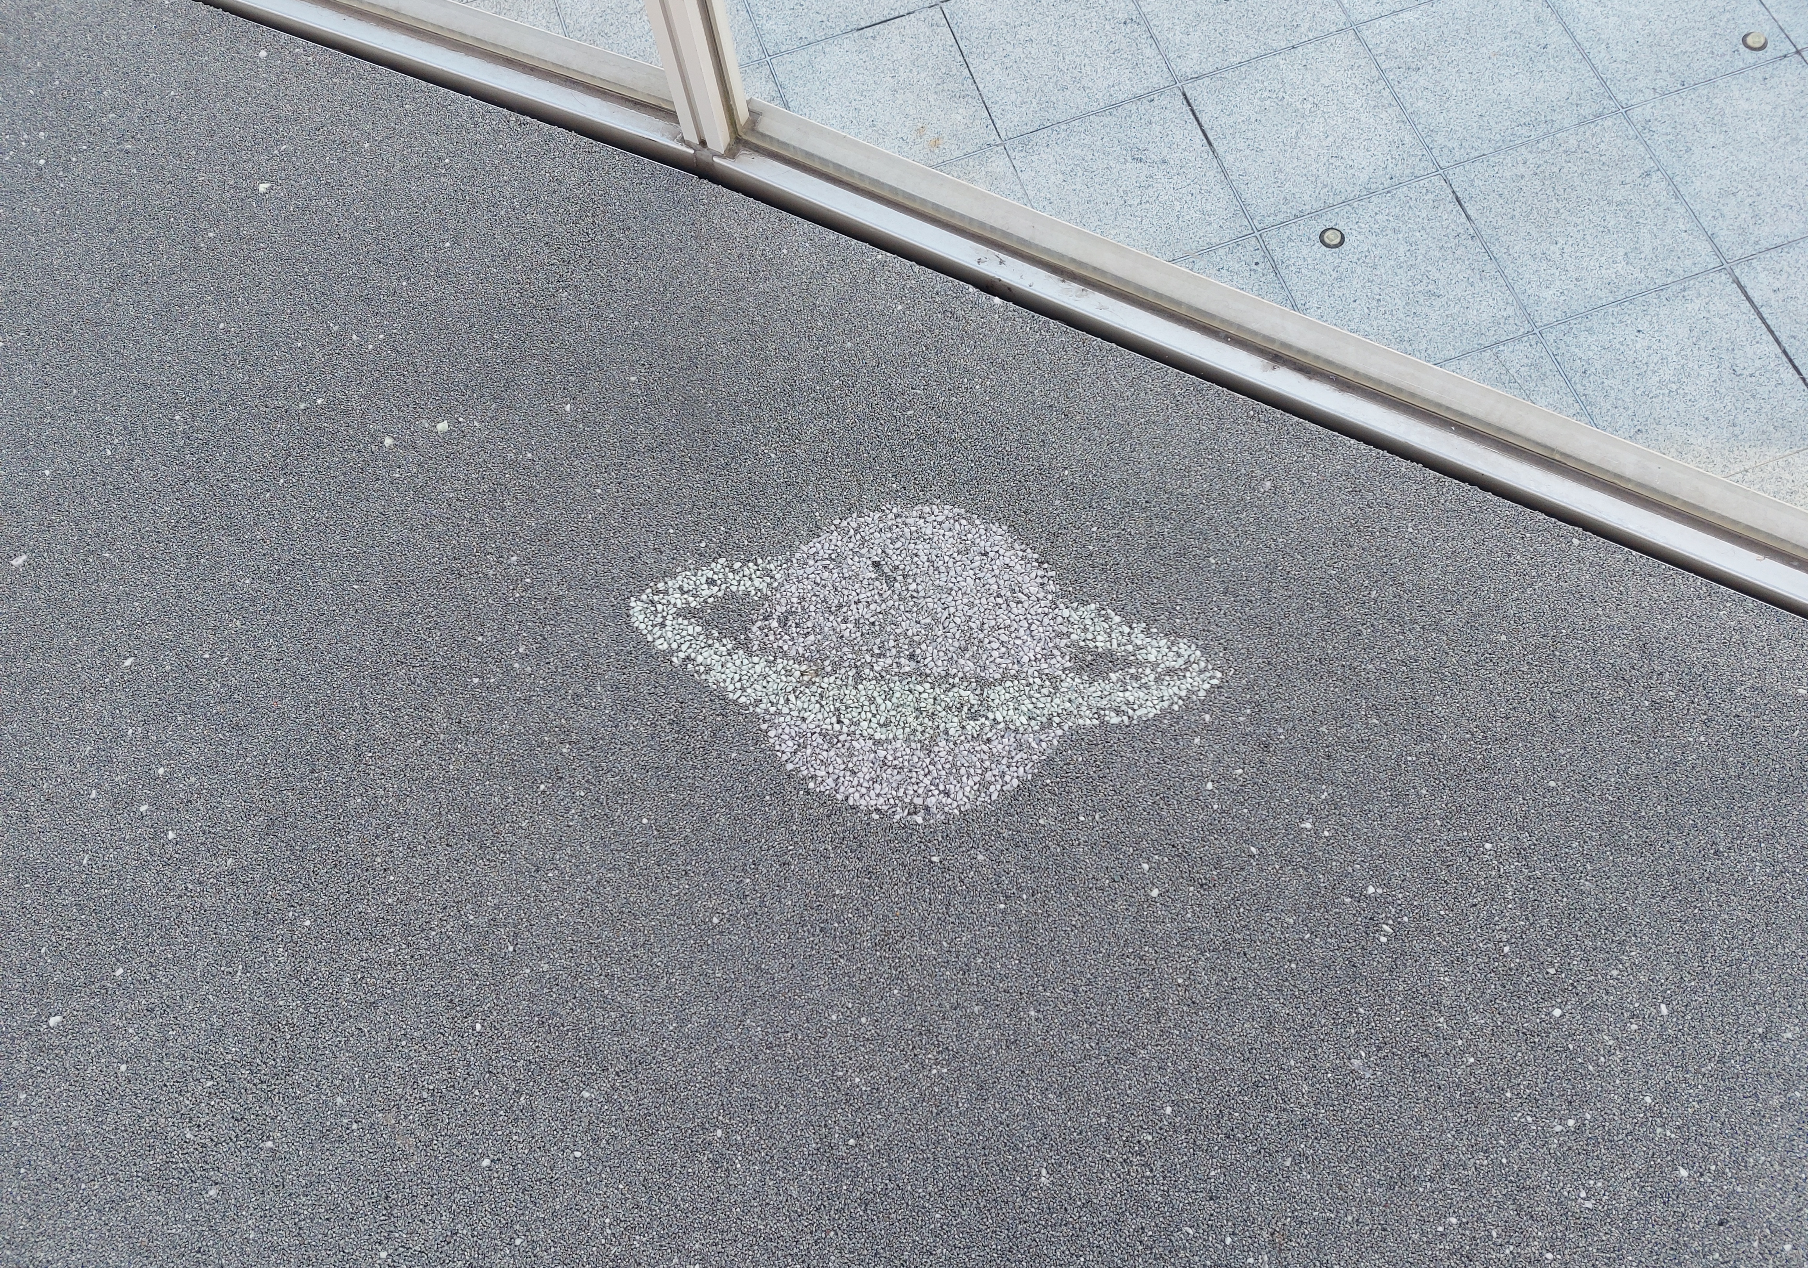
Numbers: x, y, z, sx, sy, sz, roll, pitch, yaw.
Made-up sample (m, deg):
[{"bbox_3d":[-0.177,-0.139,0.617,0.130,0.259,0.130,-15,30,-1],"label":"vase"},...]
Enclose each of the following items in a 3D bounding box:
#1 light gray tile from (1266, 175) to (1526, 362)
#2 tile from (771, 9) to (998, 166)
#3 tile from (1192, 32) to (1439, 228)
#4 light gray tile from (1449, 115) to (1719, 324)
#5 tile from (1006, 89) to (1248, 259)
[{"bbox_3d":[0.727,-0.520,1.864,0.298,0.015,0.298,-19,71,-3],"label":"light gray tile"},{"bbox_3d":[-0.034,-0.858,2.026,0.298,0.015,0.298,-19,71,-3],"label":"tile"},{"bbox_3d":[0.629,-0.788,1.959,0.298,0.015,0.298,-19,71,-3],"label":"tile"},{"bbox_3d":[1.010,-0.619,1.878,0.298,0.015,0.298,-19,71,-3],"label":"light gray tile"},{"bbox_3d":[0.346,-0.689,1.945,0.298,0.015,0.298,-19,71,-3],"label":"tile"}]

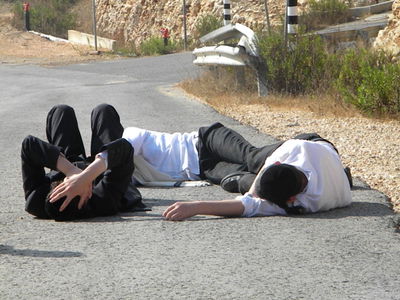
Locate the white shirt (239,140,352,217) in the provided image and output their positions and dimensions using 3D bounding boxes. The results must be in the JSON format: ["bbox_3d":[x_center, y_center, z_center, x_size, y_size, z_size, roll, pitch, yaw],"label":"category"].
[{"bbox_3d":[0.465,0.111,7.993,0.470,0.340,0.560,-3,4,12],"label":"white shirt"}]

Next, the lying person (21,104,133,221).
[{"bbox_3d":[-0.560,0.031,8.156,0.520,0.460,1.250,0,5,2],"label":"lying person"}]

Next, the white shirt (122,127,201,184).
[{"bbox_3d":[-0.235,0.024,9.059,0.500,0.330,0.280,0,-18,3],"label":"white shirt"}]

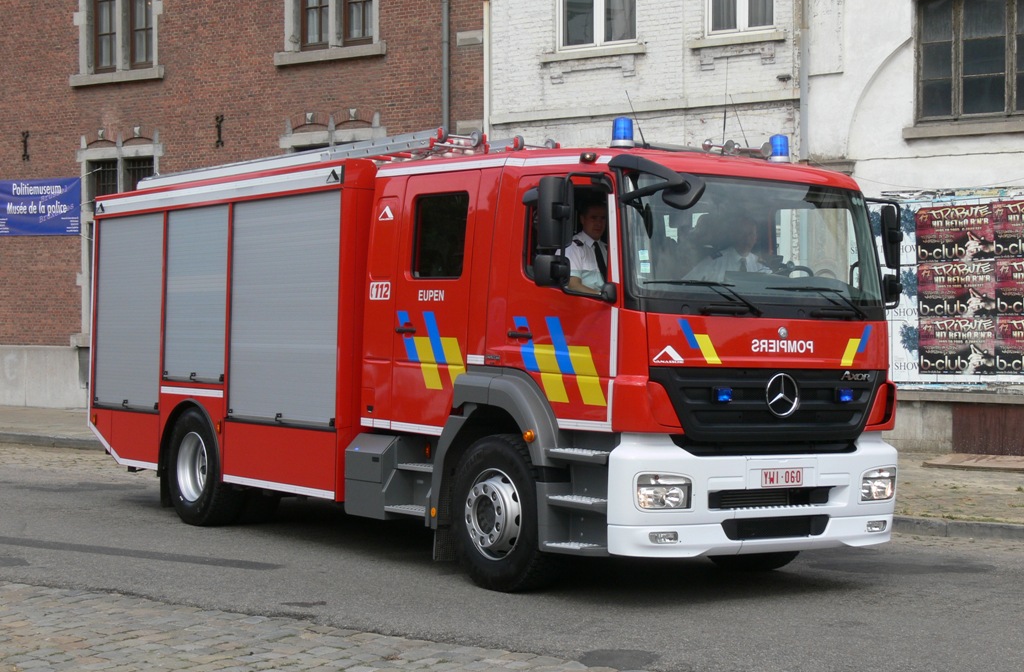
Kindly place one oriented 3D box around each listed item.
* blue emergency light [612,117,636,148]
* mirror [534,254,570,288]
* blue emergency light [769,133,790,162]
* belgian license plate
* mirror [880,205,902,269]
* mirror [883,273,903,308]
[{"bbox_3d":[0.693,-1.277,11.276,0.148,0.184,0.148,1,-1,0],"label":"blue emergency light"},{"bbox_3d":[0.243,-0.379,10.576,0.193,0.198,0.109,1,-1,-15],"label":"mirror"},{"bbox_3d":[1.784,-1.245,12.037,0.148,0.184,0.148,1,-1,0],"label":"blue emergency light"},{"bbox_3d":[1.647,0.864,10.980,0.340,0.110,0.010,2,-1,-35],"label":"belgian license plate"},{"bbox_3d":[2.567,-0.659,12.184,0.099,0.436,0.193,1,-1,37],"label":"mirror"},{"bbox_3d":[2.570,-0.318,12.183,0.099,0.203,0.188,1,-1,37],"label":"mirror"}]

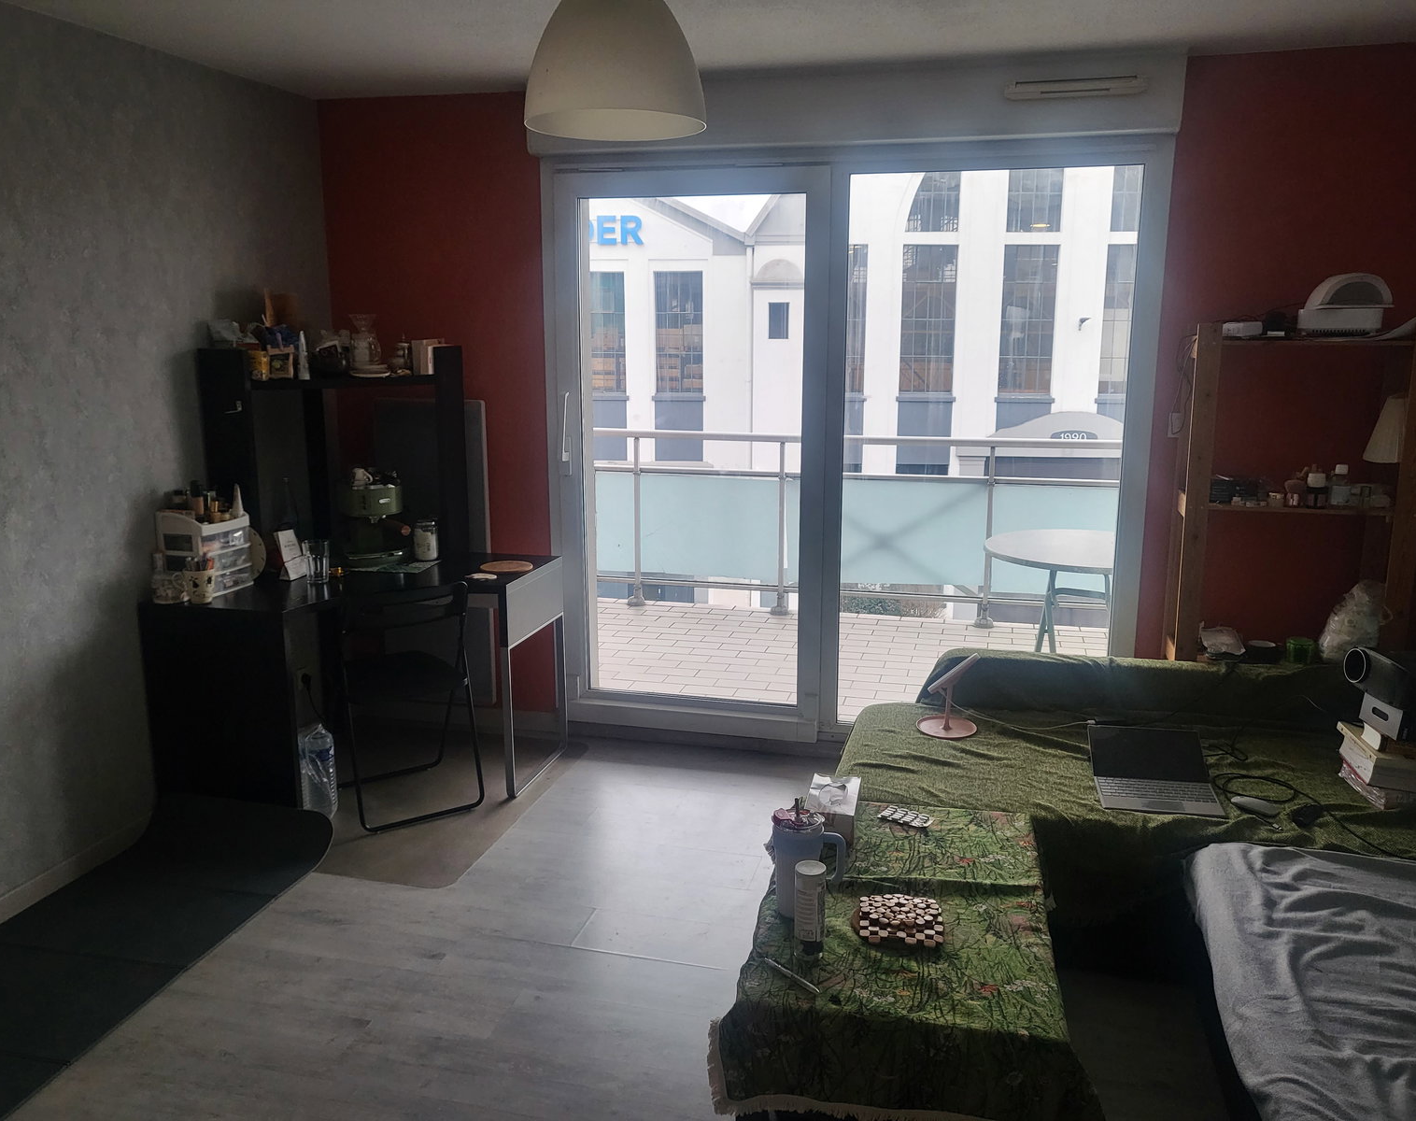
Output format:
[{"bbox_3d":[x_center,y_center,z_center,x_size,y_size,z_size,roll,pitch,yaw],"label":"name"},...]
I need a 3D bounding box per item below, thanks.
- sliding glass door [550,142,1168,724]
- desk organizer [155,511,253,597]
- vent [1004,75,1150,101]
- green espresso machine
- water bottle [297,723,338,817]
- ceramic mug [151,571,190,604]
[{"bbox_3d":[0.446,-0.340,3.961,2.075,2.091,0.100,3,12,14],"label":"sliding glass door"},{"bbox_3d":[-1.600,-0.039,3.580,0.165,0.265,0.226,3,12,14],"label":"desk organizer"},{"bbox_3d":[1.129,-1.444,3.437,0.420,0.048,0.035,3,12,14],"label":"vent"},{"bbox_3d":[-1.216,-0.152,4.032,0.245,0.300,0.290,-8,15,-34],"label":"green espresso machine"},{"bbox_3d":[-1.278,0.683,3.692,0.100,0.310,0.100,3,12,14],"label":"water bottle"},{"bbox_3d":[-1.648,0.080,3.446,0.100,0.088,0.088,3,12,14],"label":"ceramic mug"}]

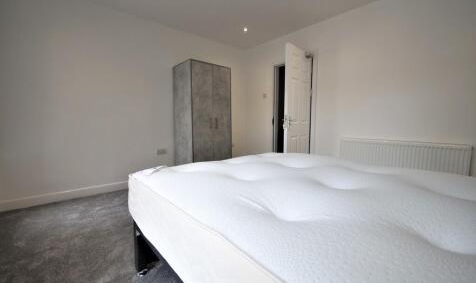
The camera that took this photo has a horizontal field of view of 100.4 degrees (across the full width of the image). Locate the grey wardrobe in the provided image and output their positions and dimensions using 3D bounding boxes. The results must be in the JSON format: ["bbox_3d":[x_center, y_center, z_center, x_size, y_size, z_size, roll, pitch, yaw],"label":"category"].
[{"bbox_3d":[-0.564,-0.278,3.235,0.723,1.798,0.551,-5,7,-42],"label":"grey wardrobe"}]

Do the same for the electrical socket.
[{"bbox_3d":[-1.188,0.156,3.084,0.146,0.086,0.012,-5,7,-42],"label":"electrical socket"}]

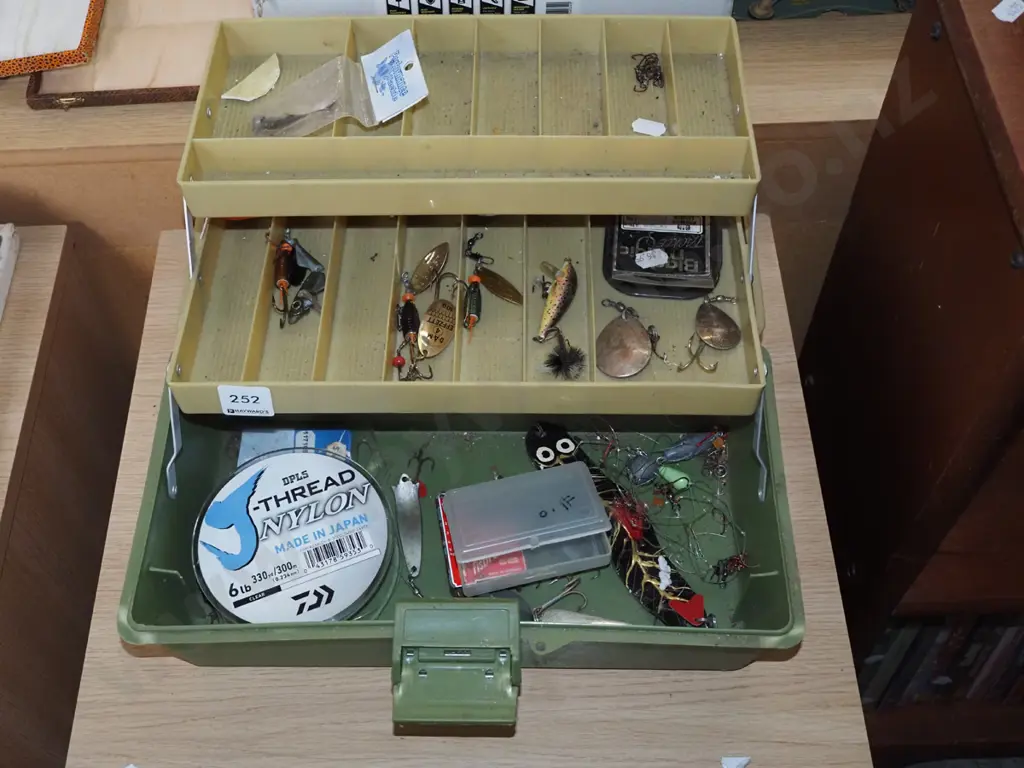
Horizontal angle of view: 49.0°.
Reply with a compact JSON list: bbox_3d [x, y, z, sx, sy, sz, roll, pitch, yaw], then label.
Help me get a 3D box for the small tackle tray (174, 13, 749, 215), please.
[{"bbox_3d":[-0.021,-0.148,0.618,0.295,0.028,0.128,0,56,1],"label":"small tackle tray"}]

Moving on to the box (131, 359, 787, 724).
[{"bbox_3d":[-0.024,0.080,0.590,0.325,0.083,0.200,0,58,1],"label":"box"}]

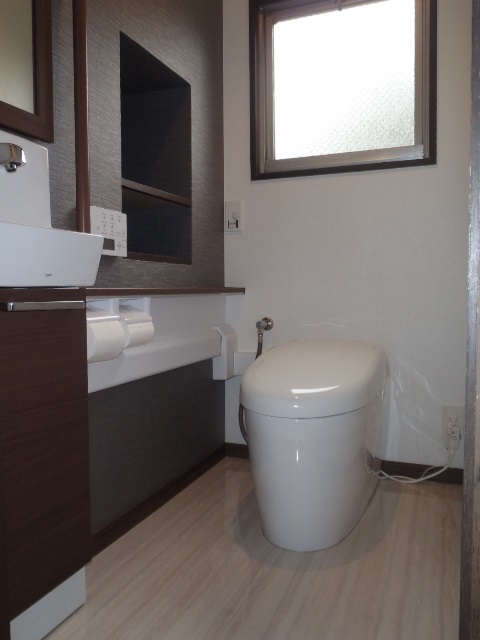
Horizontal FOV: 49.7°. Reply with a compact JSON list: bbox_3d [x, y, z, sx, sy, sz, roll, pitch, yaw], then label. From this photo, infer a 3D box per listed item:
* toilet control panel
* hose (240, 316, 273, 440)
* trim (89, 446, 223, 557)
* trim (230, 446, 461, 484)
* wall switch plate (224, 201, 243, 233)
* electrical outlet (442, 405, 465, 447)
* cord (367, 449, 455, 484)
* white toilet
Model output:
[{"bbox_3d":[-0.351,-0.224,1.343,0.023,0.118,0.160,1,3,22],"label":"toilet control panel"},{"bbox_3d":[0.064,0.241,2.010,0.116,0.479,0.126,1,3,22],"label":"hose"},{"bbox_3d":[-0.227,0.560,1.704,0.012,0.055,0.938,1,3,22],"label":"trim"},{"bbox_3d":[0.372,0.542,1.969,0.918,0.055,0.013,1,3,22],"label":"trim"},{"bbox_3d":[-0.023,-0.405,2.029,0.070,0.120,0.012,1,3,22],"label":"wall switch plate"},{"bbox_3d":[0.745,0.373,1.799,0.072,0.142,0.027,1,3,22],"label":"electrical outlet"},{"bbox_3d":[0.612,0.515,1.830,0.282,0.122,0.078,1,3,22],"label":"cord"},{"bbox_3d":[0.242,0.336,1.620,0.394,0.507,0.677,1,3,22],"label":"white toilet"}]

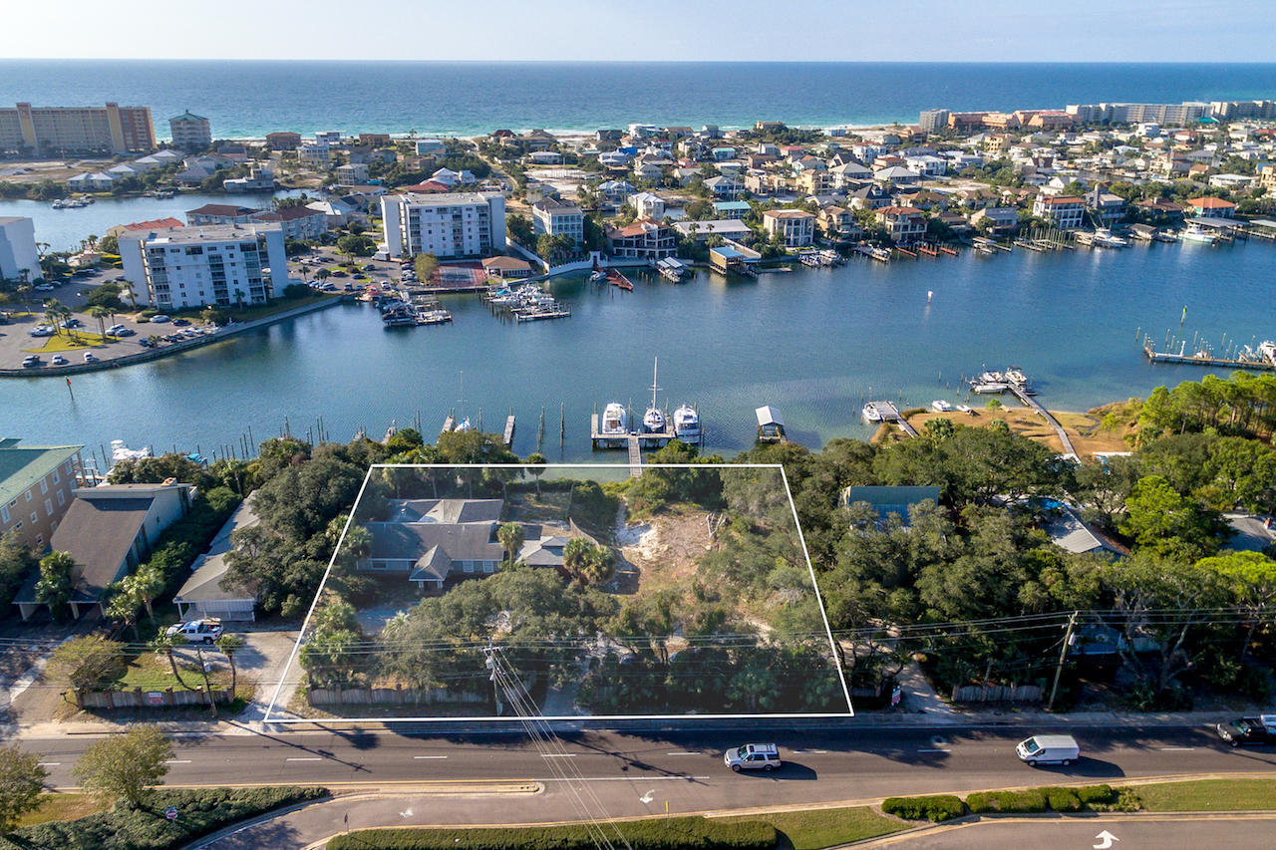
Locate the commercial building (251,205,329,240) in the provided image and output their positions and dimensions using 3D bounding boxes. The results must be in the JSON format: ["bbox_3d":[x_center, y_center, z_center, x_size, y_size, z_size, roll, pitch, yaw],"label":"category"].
[{"bbox_3d":[-136.913,-80.171,281.143,17.000,11.000,21.000,13,30,24],"label":"commercial building"}]

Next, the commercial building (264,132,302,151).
[{"bbox_3d":[-266.210,-213.460,532.090,21.500,12.000,12.500,-2,26,-4],"label":"commercial building"}]

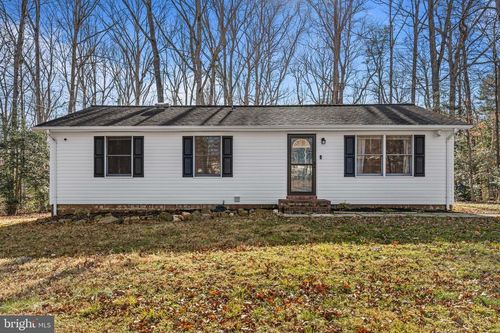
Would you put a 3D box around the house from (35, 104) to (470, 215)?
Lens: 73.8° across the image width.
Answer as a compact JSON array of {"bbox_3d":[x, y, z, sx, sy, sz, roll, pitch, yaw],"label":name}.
[{"bbox_3d":[0.120,-0.570,14.650,14.200,4.280,7.750,0,0,1],"label":"house"}]

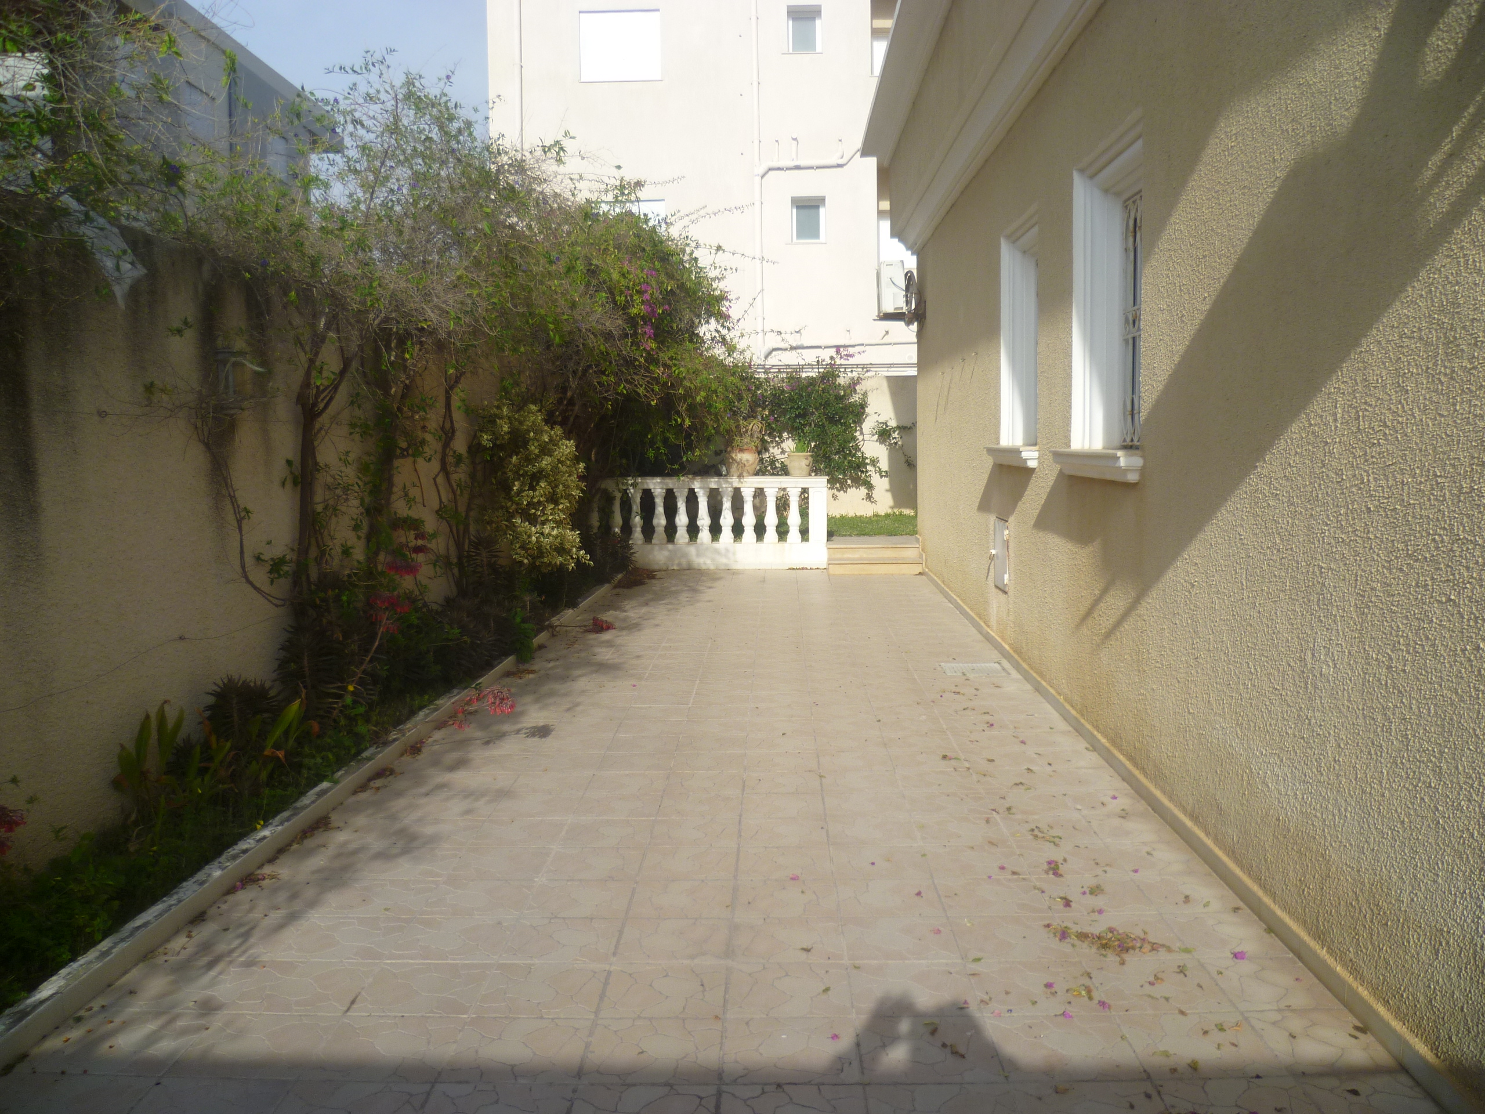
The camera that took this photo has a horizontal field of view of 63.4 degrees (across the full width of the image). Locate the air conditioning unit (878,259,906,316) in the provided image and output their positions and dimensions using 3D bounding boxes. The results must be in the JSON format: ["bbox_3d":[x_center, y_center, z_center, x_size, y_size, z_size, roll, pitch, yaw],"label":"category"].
[{"bbox_3d":[1.529,-2.767,12.550,0.260,0.535,0.760,0,6,2],"label":"air conditioning unit"}]

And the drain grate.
[{"bbox_3d":[1.471,0.724,7.604,0.380,0.030,0.365,0,6,2],"label":"drain grate"}]

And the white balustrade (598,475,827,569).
[{"bbox_3d":[-0.433,-0.386,13.455,2.759,1.032,0.220,0,6,2],"label":"white balustrade"}]

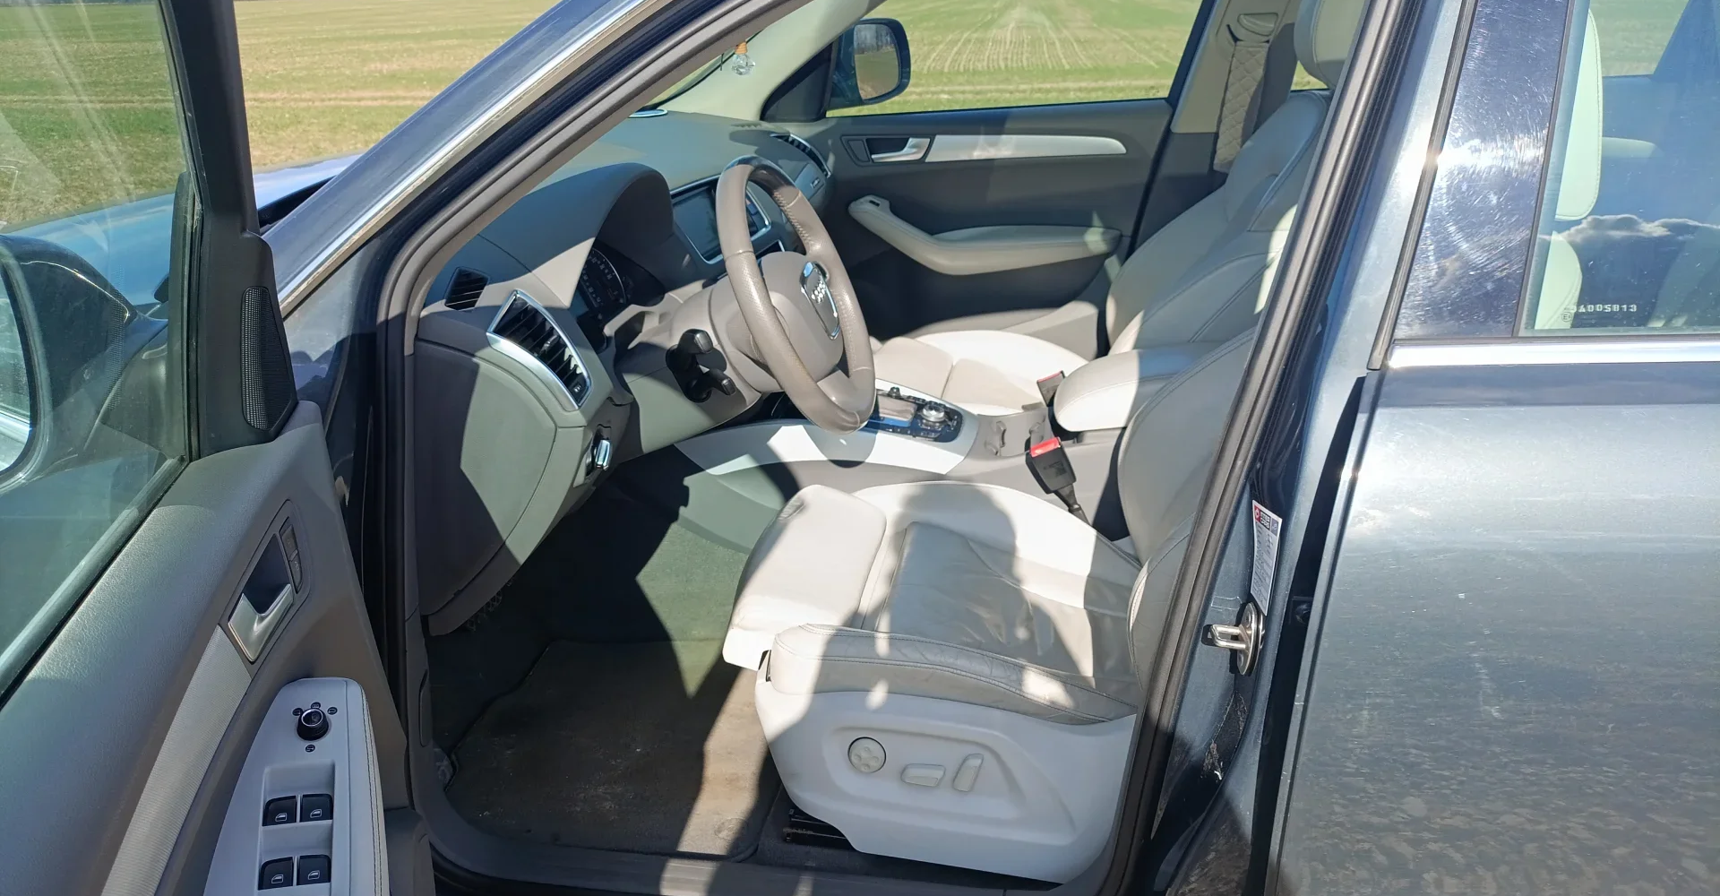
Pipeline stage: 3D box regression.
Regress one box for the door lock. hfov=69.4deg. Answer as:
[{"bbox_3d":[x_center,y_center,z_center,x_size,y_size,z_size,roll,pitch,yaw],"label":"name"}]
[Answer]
[{"bbox_3d":[0.346,0.175,1.147,0.050,0.070,0.040,2,22,10],"label":"door lock"}]

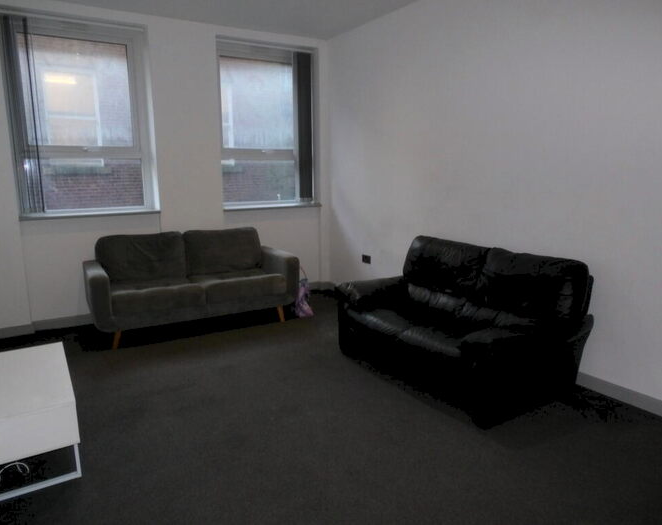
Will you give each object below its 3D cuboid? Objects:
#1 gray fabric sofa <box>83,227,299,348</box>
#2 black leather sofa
[{"bbox_3d":[-1.232,0.151,4.432,1.754,0.833,0.781,-6,12,-28],"label":"gray fabric sofa"},{"bbox_3d":[0.813,0.338,3.319,0.890,0.843,1.500,-7,12,-30],"label":"black leather sofa"}]

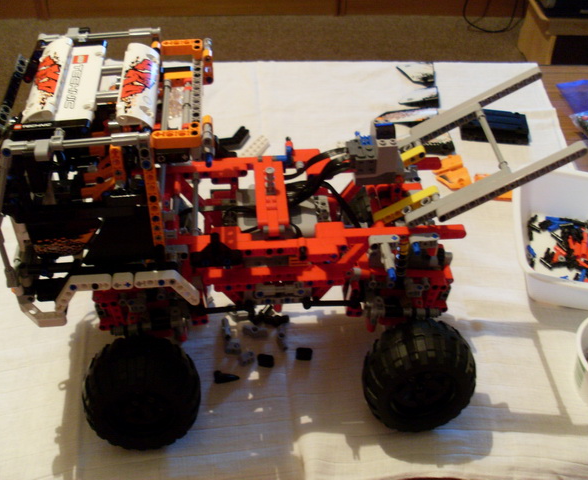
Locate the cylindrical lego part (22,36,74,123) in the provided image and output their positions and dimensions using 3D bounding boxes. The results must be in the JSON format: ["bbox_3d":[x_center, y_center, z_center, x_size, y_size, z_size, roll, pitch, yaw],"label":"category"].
[{"bbox_3d":[-0.171,-0.113,0.490,0.024,0.016,0.091,-3,42,-5],"label":"cylindrical lego part"}]

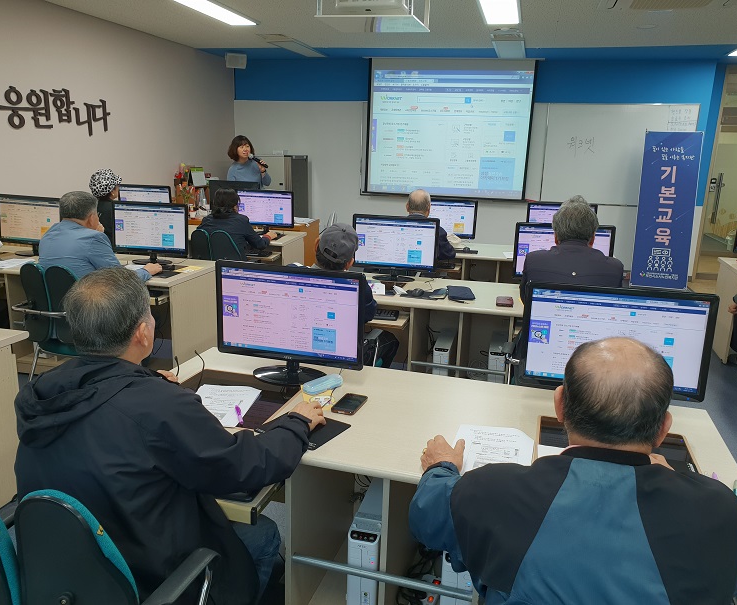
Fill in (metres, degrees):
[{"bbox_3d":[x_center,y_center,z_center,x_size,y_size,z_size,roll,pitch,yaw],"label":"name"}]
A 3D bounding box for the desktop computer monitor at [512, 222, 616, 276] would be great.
[{"bbox_3d":[1.204,-0.266,3.773,0.575,0.432,0.220,5,15,11],"label":"desktop computer monitor"}]

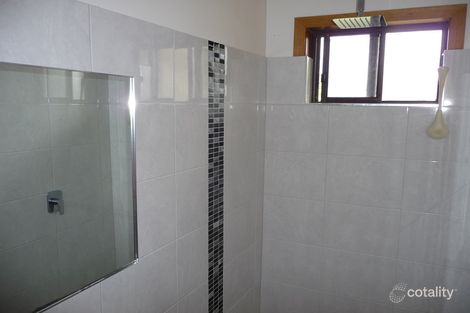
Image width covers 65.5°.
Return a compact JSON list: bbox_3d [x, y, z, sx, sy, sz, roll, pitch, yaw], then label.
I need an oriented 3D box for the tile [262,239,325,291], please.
[{"bbox_3d":[0.385,0.718,2.487,0.418,0.300,0.012,4,8,27],"label":"tile"}]

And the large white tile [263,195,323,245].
[{"bbox_3d":[0.387,0.420,2.447,0.418,0.300,0.012,4,8,27],"label":"large white tile"}]

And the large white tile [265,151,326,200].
[{"bbox_3d":[0.389,0.123,2.408,0.418,0.300,0.012,4,8,27],"label":"large white tile"}]

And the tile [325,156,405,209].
[{"bbox_3d":[0.776,0.151,2.214,0.450,0.300,0.012,4,8,27],"label":"tile"}]

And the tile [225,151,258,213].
[{"bbox_3d":[0.037,0.149,2.191,0.012,0.300,0.450,4,8,27],"label":"tile"}]

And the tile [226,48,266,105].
[{"bbox_3d":[0.070,-0.454,2.167,0.012,0.301,0.573,4,8,27],"label":"tile"}]

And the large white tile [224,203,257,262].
[{"bbox_3d":[0.035,0.446,2.230,0.012,0.300,0.450,4,8,27],"label":"large white tile"}]

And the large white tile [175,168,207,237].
[{"bbox_3d":[-0.198,0.208,1.731,0.012,0.300,0.262,4,8,27],"label":"large white tile"}]

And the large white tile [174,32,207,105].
[{"bbox_3d":[-0.194,-0.387,1.653,0.012,0.301,0.262,4,8,27],"label":"large white tile"}]

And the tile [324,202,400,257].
[{"bbox_3d":[0.774,0.449,2.253,0.450,0.300,0.012,4,8,27],"label":"tile"}]

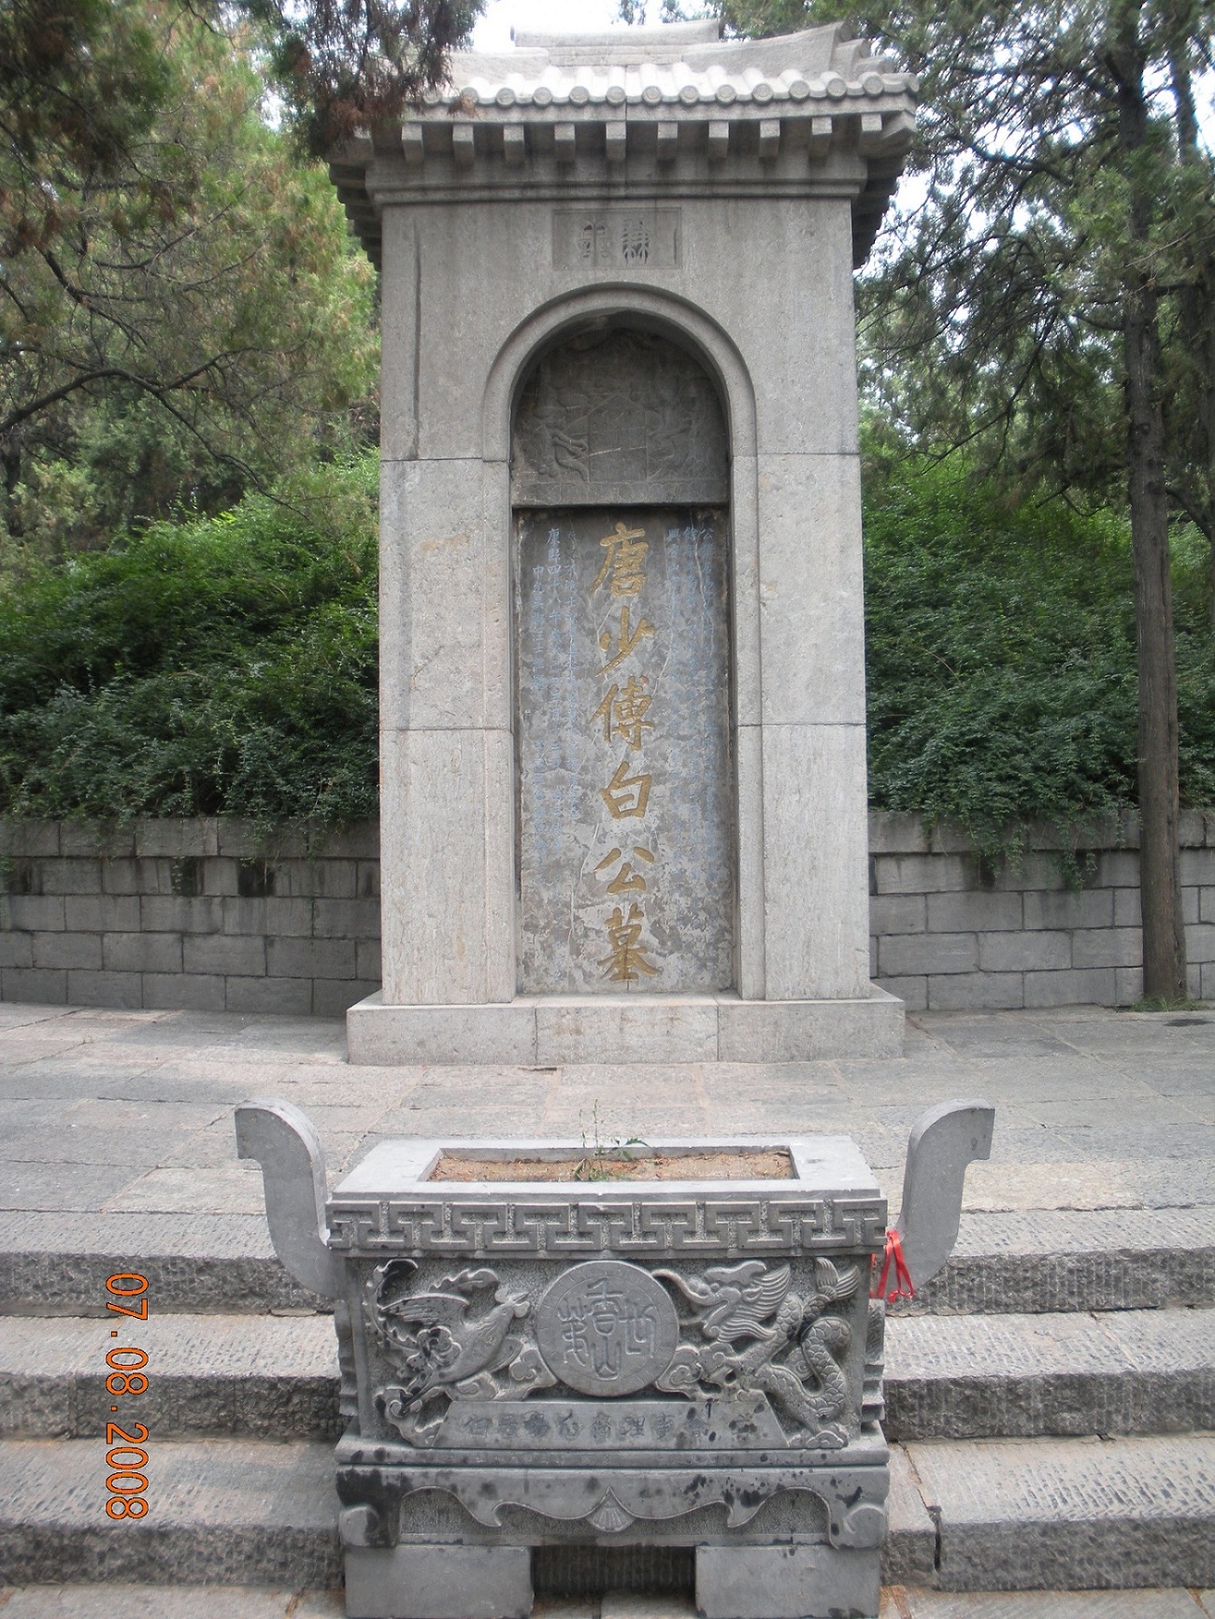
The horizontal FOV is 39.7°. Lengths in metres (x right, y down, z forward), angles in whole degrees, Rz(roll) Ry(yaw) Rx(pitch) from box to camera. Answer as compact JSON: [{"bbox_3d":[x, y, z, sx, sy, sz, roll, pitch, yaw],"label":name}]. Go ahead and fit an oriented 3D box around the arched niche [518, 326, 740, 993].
[{"bbox_3d":[0.070,-0.632,7.050,0.930,2.830,0.280,-1,0,1],"label":"arched niche"}]

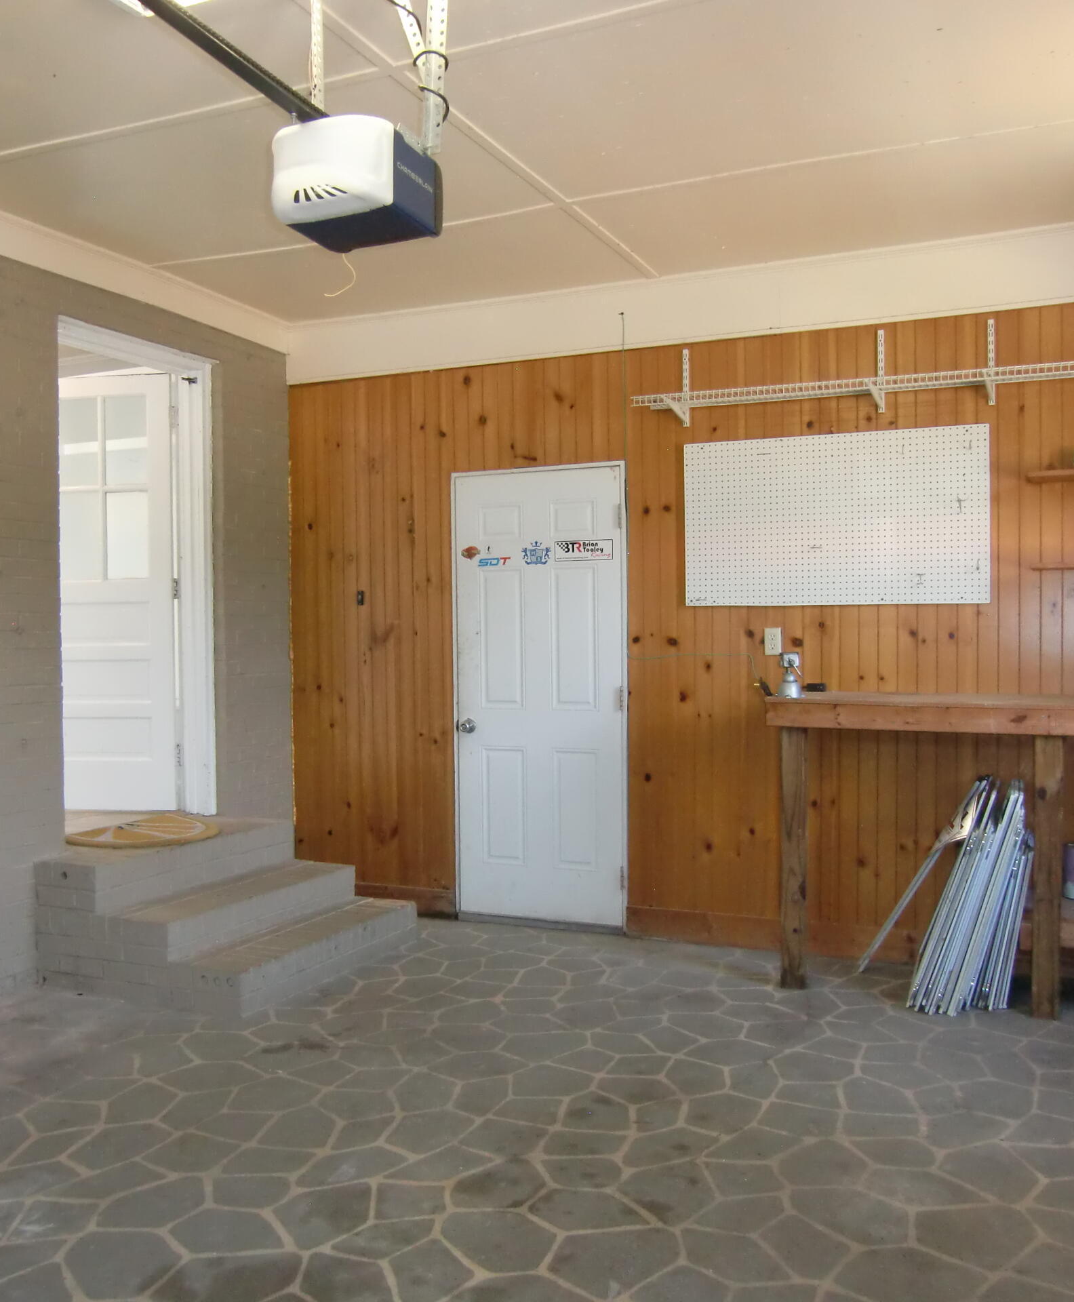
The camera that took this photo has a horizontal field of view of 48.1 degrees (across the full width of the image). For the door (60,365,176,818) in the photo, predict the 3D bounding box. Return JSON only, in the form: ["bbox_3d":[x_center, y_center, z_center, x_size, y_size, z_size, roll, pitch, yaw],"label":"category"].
[{"bbox_3d":[-2.083,-0.261,5.575,0.840,2.000,0.045,0,1,4],"label":"door"}]

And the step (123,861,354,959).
[{"bbox_3d":[-1.215,1.034,4.900,0.335,0.140,1.202,0,1,25],"label":"step"}]

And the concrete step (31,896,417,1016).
[{"bbox_3d":[-1.207,1.185,4.899,0.961,0.162,1.202,0,1,25],"label":"concrete step"}]

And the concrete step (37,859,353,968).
[{"bbox_3d":[-1.354,1.034,4.964,0.640,0.140,1.202,0,1,25],"label":"concrete step"}]

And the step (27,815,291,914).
[{"bbox_3d":[-1.507,0.873,5.031,0.305,0.181,1.202,0,1,25],"label":"step"}]

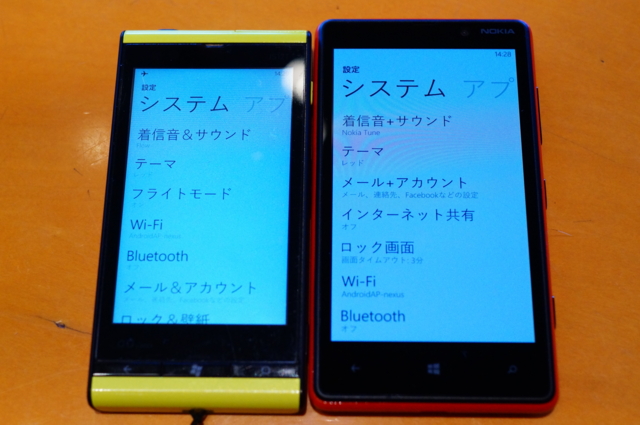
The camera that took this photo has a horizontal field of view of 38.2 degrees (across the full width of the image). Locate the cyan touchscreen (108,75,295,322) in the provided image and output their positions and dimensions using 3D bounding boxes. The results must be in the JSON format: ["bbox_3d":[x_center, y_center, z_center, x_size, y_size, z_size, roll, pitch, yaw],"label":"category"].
[{"bbox_3d":[-0.033,-0.006,0.273,0.049,0.006,0.081,0,69,1],"label":"cyan touchscreen"}]

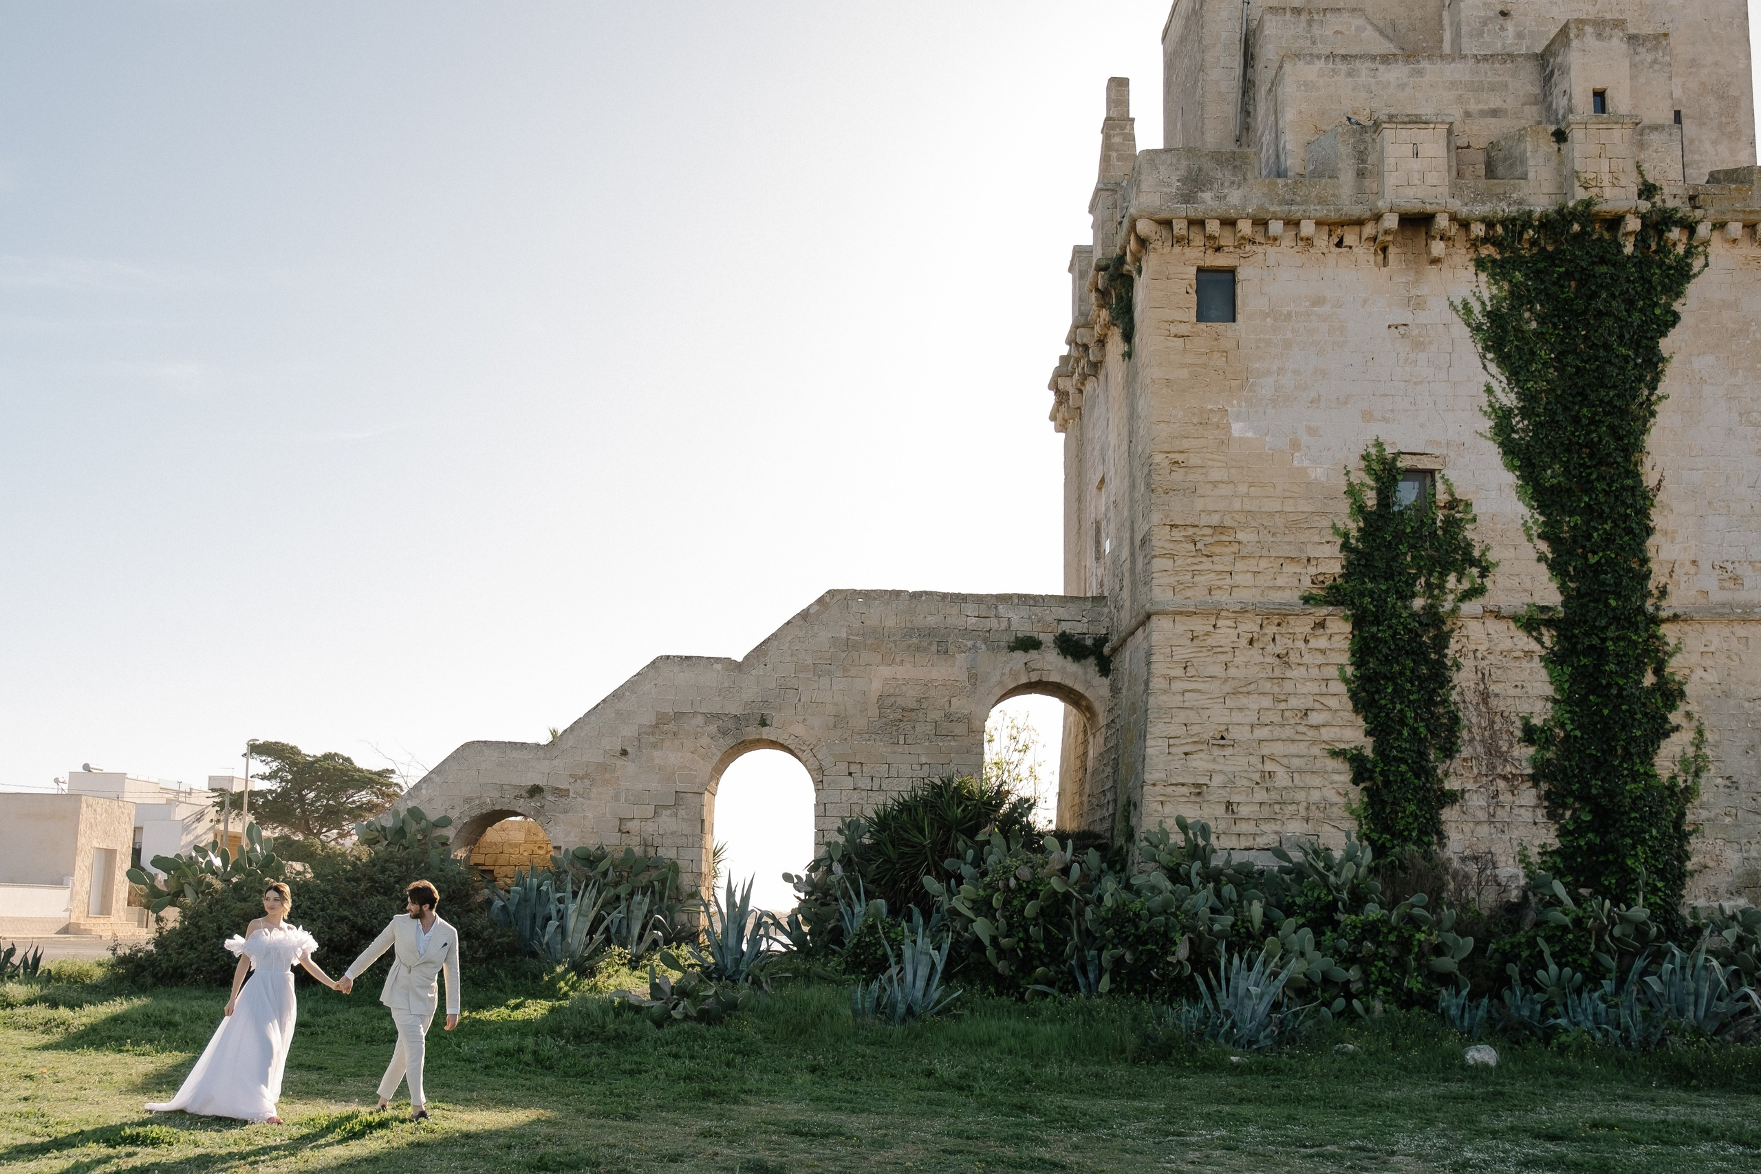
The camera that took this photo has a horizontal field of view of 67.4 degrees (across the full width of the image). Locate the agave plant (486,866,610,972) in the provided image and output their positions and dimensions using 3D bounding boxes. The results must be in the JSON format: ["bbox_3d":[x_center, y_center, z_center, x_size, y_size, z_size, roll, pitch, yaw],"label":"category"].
[{"bbox_3d":[-4.866,4.852,19.300,1.750,1.520,1.500,1,-12,0],"label":"agave plant"}]

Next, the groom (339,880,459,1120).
[{"bbox_3d":[-3.700,3.195,10.250,0.880,1.758,0.600,7,-14,-26],"label":"groom"}]

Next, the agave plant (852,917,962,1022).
[{"bbox_3d":[0.327,4.651,16.100,1.300,1.300,1.200,1,-11,0],"label":"agave plant"}]

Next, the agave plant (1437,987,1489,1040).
[{"bbox_3d":[6.441,4.719,14.600,0.560,0.610,0.540,1,-12,0],"label":"agave plant"}]

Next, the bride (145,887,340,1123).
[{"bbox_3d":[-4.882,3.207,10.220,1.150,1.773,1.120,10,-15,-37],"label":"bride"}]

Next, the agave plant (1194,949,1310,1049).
[{"bbox_3d":[4.002,4.427,14.200,1.220,1.048,1.150,1,-12,0],"label":"agave plant"}]

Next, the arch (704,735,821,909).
[{"bbox_3d":[-2.446,5.044,27.300,2.400,3.900,1.800,1,-11,-1],"label":"arch"}]

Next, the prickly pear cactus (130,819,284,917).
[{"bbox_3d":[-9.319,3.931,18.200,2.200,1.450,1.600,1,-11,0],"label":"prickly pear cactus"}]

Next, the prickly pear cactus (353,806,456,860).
[{"bbox_3d":[-7.761,4.084,21.500,1.650,1.050,1.300,1,-11,0],"label":"prickly pear cactus"}]

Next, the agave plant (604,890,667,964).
[{"bbox_3d":[-3.998,5.539,21.500,1.050,1.200,1.050,1,-11,0],"label":"agave plant"}]

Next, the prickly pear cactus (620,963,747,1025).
[{"bbox_3d":[-2.362,4.876,15.800,1.450,0.750,1.200,1,-11,0],"label":"prickly pear cactus"}]

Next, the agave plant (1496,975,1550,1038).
[{"bbox_3d":[7.152,4.682,14.700,0.580,0.718,0.550,1,-12,0],"label":"agave plant"}]

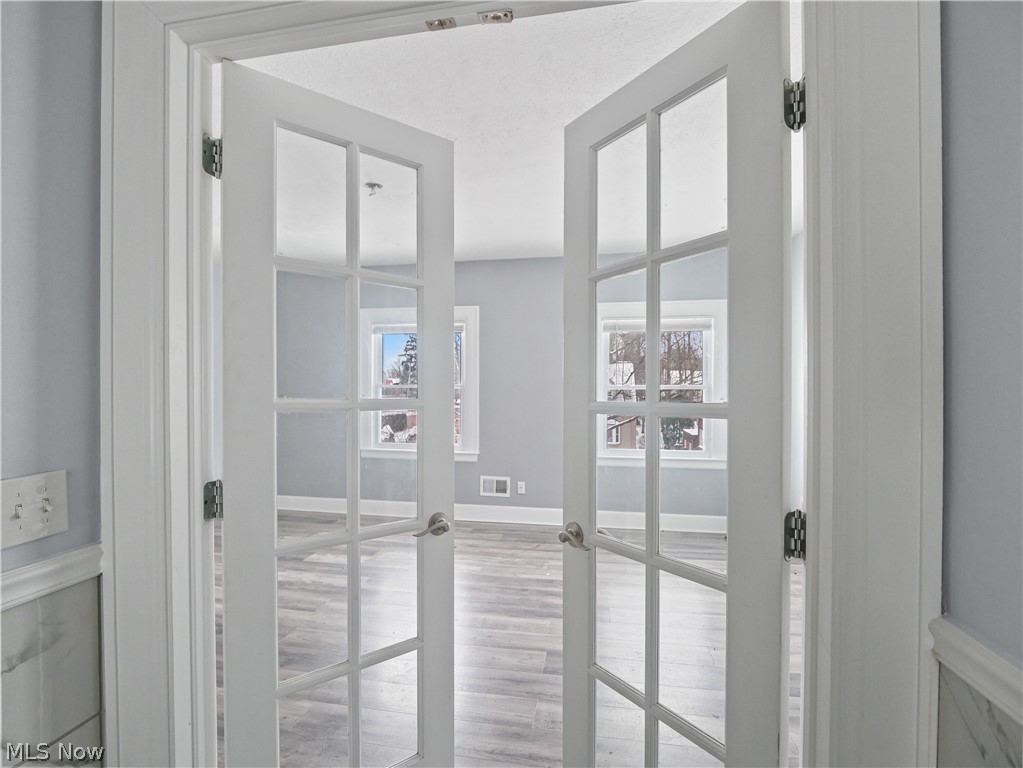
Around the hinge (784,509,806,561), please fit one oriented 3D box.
[{"bbox_3d":[0.508,0.273,0.843,0.037,0.090,0.044,0,0,33],"label":"hinge"}]

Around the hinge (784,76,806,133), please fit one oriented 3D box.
[{"bbox_3d":[0.508,-0.504,0.843,0.037,0.090,0.044,0,0,33],"label":"hinge"}]

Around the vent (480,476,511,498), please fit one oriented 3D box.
[{"bbox_3d":[-0.158,1.012,4.670,0.300,0.196,0.018,0,0,10],"label":"vent"}]

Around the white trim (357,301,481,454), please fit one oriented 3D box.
[{"bbox_3d":[-0.947,-0.010,4.840,1.290,1.550,0.120,0,0,10],"label":"white trim"}]

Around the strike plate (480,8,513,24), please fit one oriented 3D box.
[{"bbox_3d":[-0.030,-0.734,0.945,0.064,0.007,0.028,0,0,11],"label":"strike plate"}]

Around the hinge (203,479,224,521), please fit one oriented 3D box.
[{"bbox_3d":[-0.668,0.264,1.061,0.037,0.090,0.044,0,0,-12],"label":"hinge"}]

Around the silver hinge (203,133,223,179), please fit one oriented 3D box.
[{"bbox_3d":[-0.668,-0.514,1.061,0.037,0.090,0.044,0,0,-12],"label":"silver hinge"}]

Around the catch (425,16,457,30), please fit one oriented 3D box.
[{"bbox_3d":[-0.141,-0.731,0.962,0.057,0.007,0.025,0,0,11],"label":"catch"}]

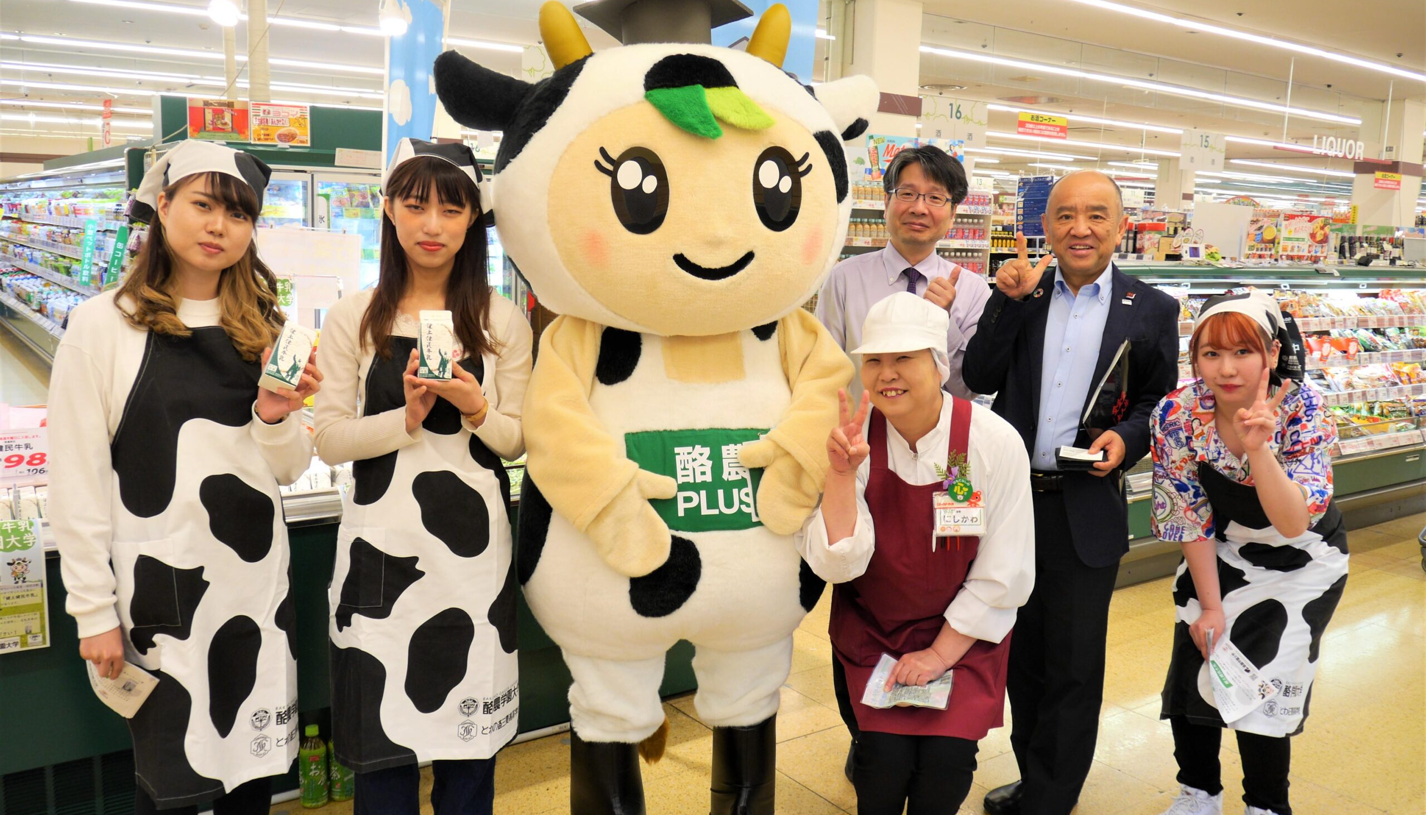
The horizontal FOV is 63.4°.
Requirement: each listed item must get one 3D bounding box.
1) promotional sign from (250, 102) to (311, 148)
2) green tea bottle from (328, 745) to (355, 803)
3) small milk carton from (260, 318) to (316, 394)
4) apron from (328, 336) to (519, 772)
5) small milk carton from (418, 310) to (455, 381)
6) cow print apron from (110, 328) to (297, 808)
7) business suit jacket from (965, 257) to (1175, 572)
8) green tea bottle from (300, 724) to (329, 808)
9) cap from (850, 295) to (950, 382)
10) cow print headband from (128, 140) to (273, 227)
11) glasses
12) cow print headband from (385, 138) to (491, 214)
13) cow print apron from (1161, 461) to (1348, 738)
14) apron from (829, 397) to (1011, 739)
[{"bbox_3d":[-2.736,-1.787,7.300,0.364,0.260,0.015,-4,10,-36],"label":"promotional sign"},{"bbox_3d":[-0.947,0.900,2.943,0.068,0.212,0.068,-4,10,-36],"label":"green tea bottle"},{"bbox_3d":[-0.869,-0.110,2.371,0.069,0.148,0.069,22,-27,-23],"label":"small milk carton"},{"bbox_3d":[-0.614,0.299,2.450,0.410,0.940,0.250,1,9,-5],"label":"apron"},{"bbox_3d":[-0.554,-0.122,2.310,0.069,0.148,0.069,-1,-5,-14],"label":"small milk carton"},{"bbox_3d":[-0.948,0.279,2.160,0.350,0.890,0.220,-2,9,-24],"label":"cow print apron"},{"bbox_3d":[0.857,0.015,2.760,0.510,0.720,0.360,4,9,20],"label":"business suit jacket"},{"bbox_3d":[-1.028,0.923,2.972,0.070,0.217,0.070,-1,9,-17],"label":"green tea bottle"},{"bbox_3d":[0.386,-0.145,2.360,0.185,0.180,0.260,-3,11,25],"label":"cap"},{"bbox_3d":[-0.936,-0.409,2.110,0.215,0.180,0.220,13,8,-28],"label":"cow print headband"},{"bbox_3d":[0.530,-0.537,2.940,0.145,0.042,0.140,13,7,10],"label":"glasses"},{"bbox_3d":[-0.554,-0.465,2.310,0.210,0.175,0.210,5,9,-12],"label":"cow print headband"},{"bbox_3d":[1.306,0.444,2.780,0.420,0.670,0.350,5,9,23],"label":"cow print apron"},{"bbox_3d":[0.449,0.333,2.490,0.395,0.740,0.280,3,9,12],"label":"apron"}]

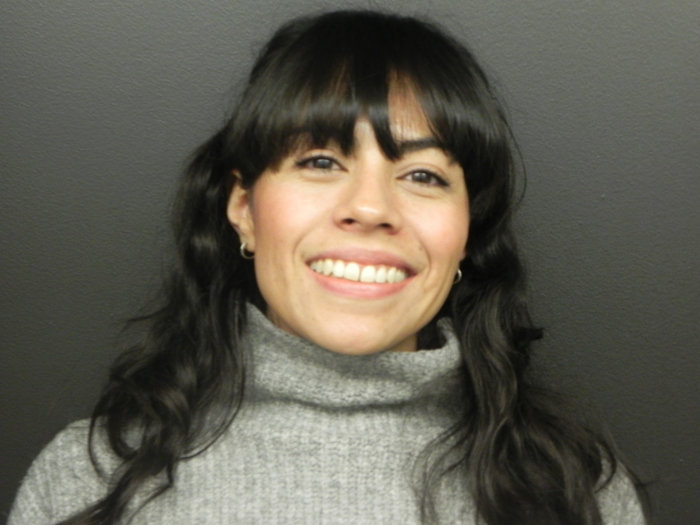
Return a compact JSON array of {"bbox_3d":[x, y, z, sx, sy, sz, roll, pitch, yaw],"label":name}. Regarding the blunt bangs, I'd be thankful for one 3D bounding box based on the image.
[{"bbox_3d":[0.011,-0.091,1.190,0.174,0.122,0.125,7,-9,-2],"label":"blunt bangs"}]

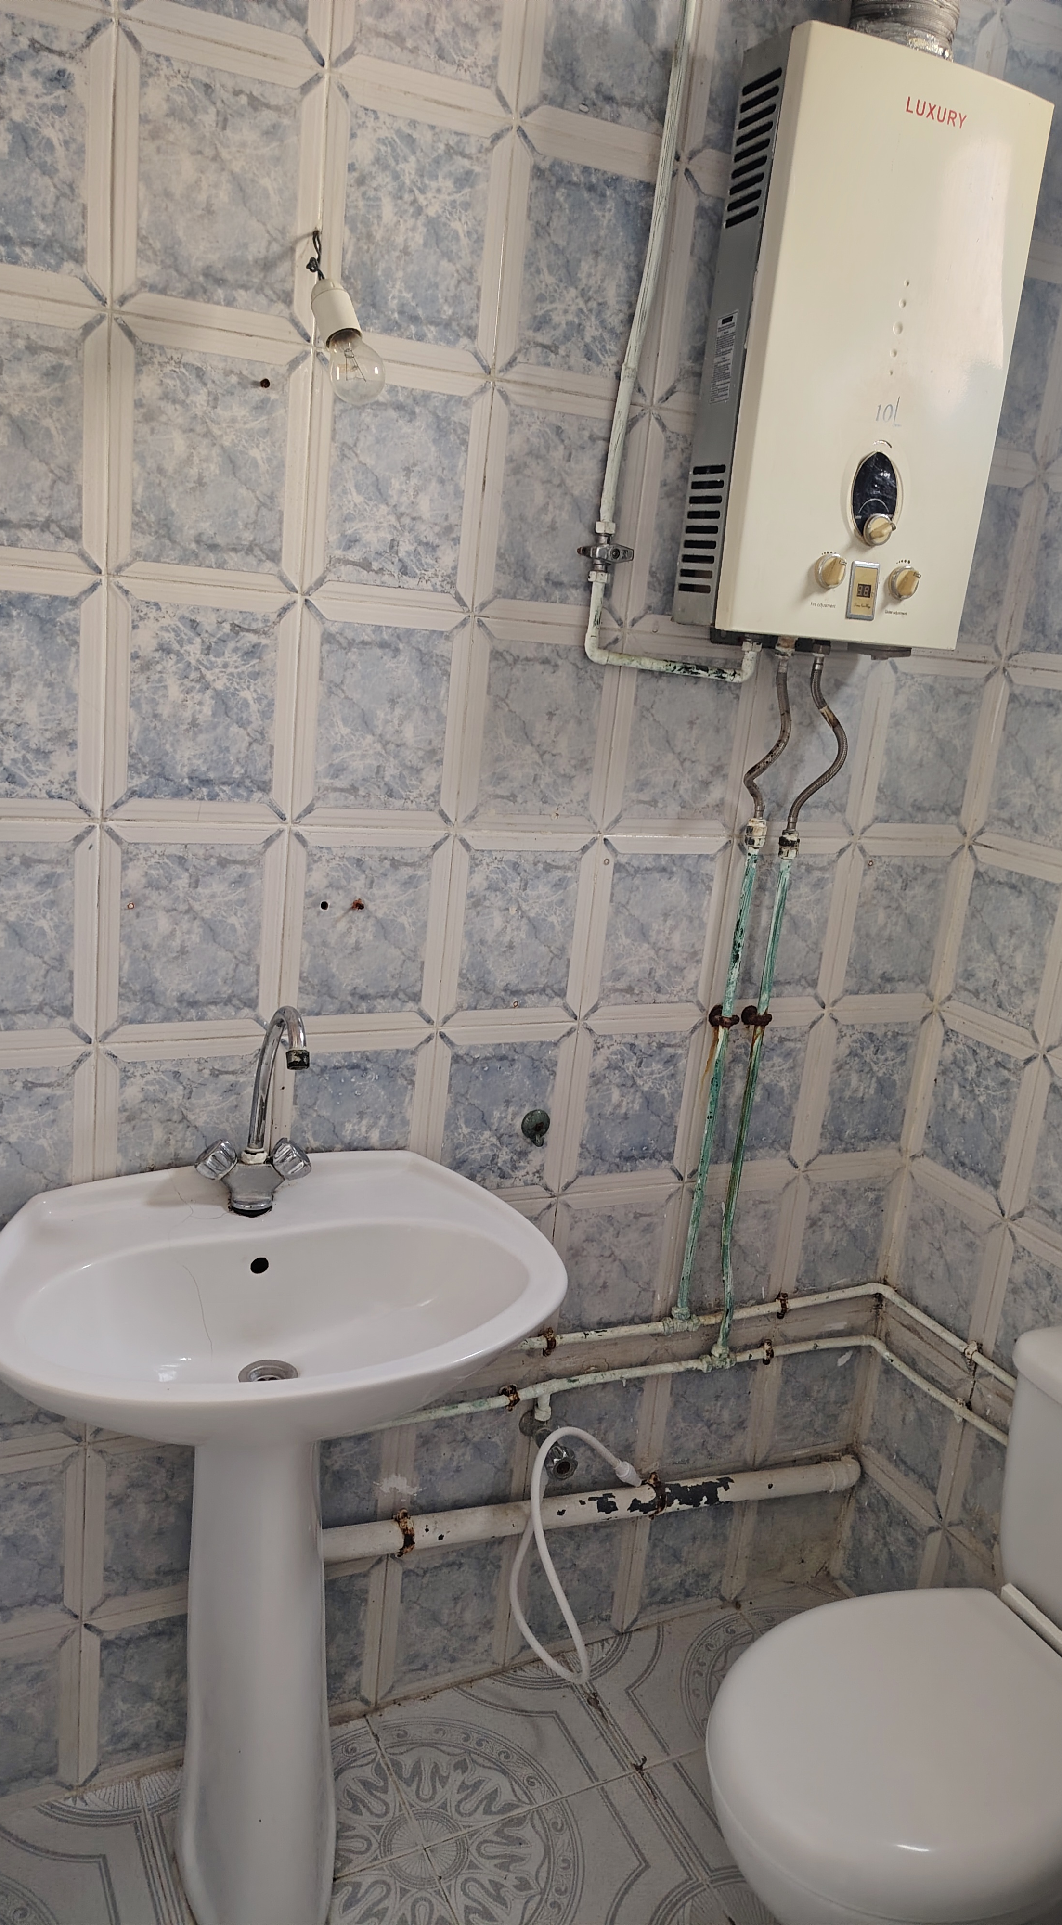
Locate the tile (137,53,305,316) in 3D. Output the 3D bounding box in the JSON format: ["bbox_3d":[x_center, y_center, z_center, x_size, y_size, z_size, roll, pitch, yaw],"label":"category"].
[{"bbox_3d":[-0.300,-0.747,1.292,0.150,0.205,0.015,-1,16,-26],"label":"tile"}]

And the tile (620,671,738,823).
[{"bbox_3d":[0.190,-0.284,1.697,0.156,0.205,0.012,-1,16,-26],"label":"tile"}]

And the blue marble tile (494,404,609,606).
[{"bbox_3d":[0.035,-0.522,1.542,0.158,0.207,0.012,-1,17,-26],"label":"blue marble tile"}]

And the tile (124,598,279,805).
[{"bbox_3d":[-0.354,-0.272,1.429,0.158,0.207,0.012,-1,17,-26],"label":"tile"}]

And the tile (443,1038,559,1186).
[{"bbox_3d":[-0.041,0.202,1.731,0.156,0.205,0.012,-1,16,-26],"label":"tile"}]

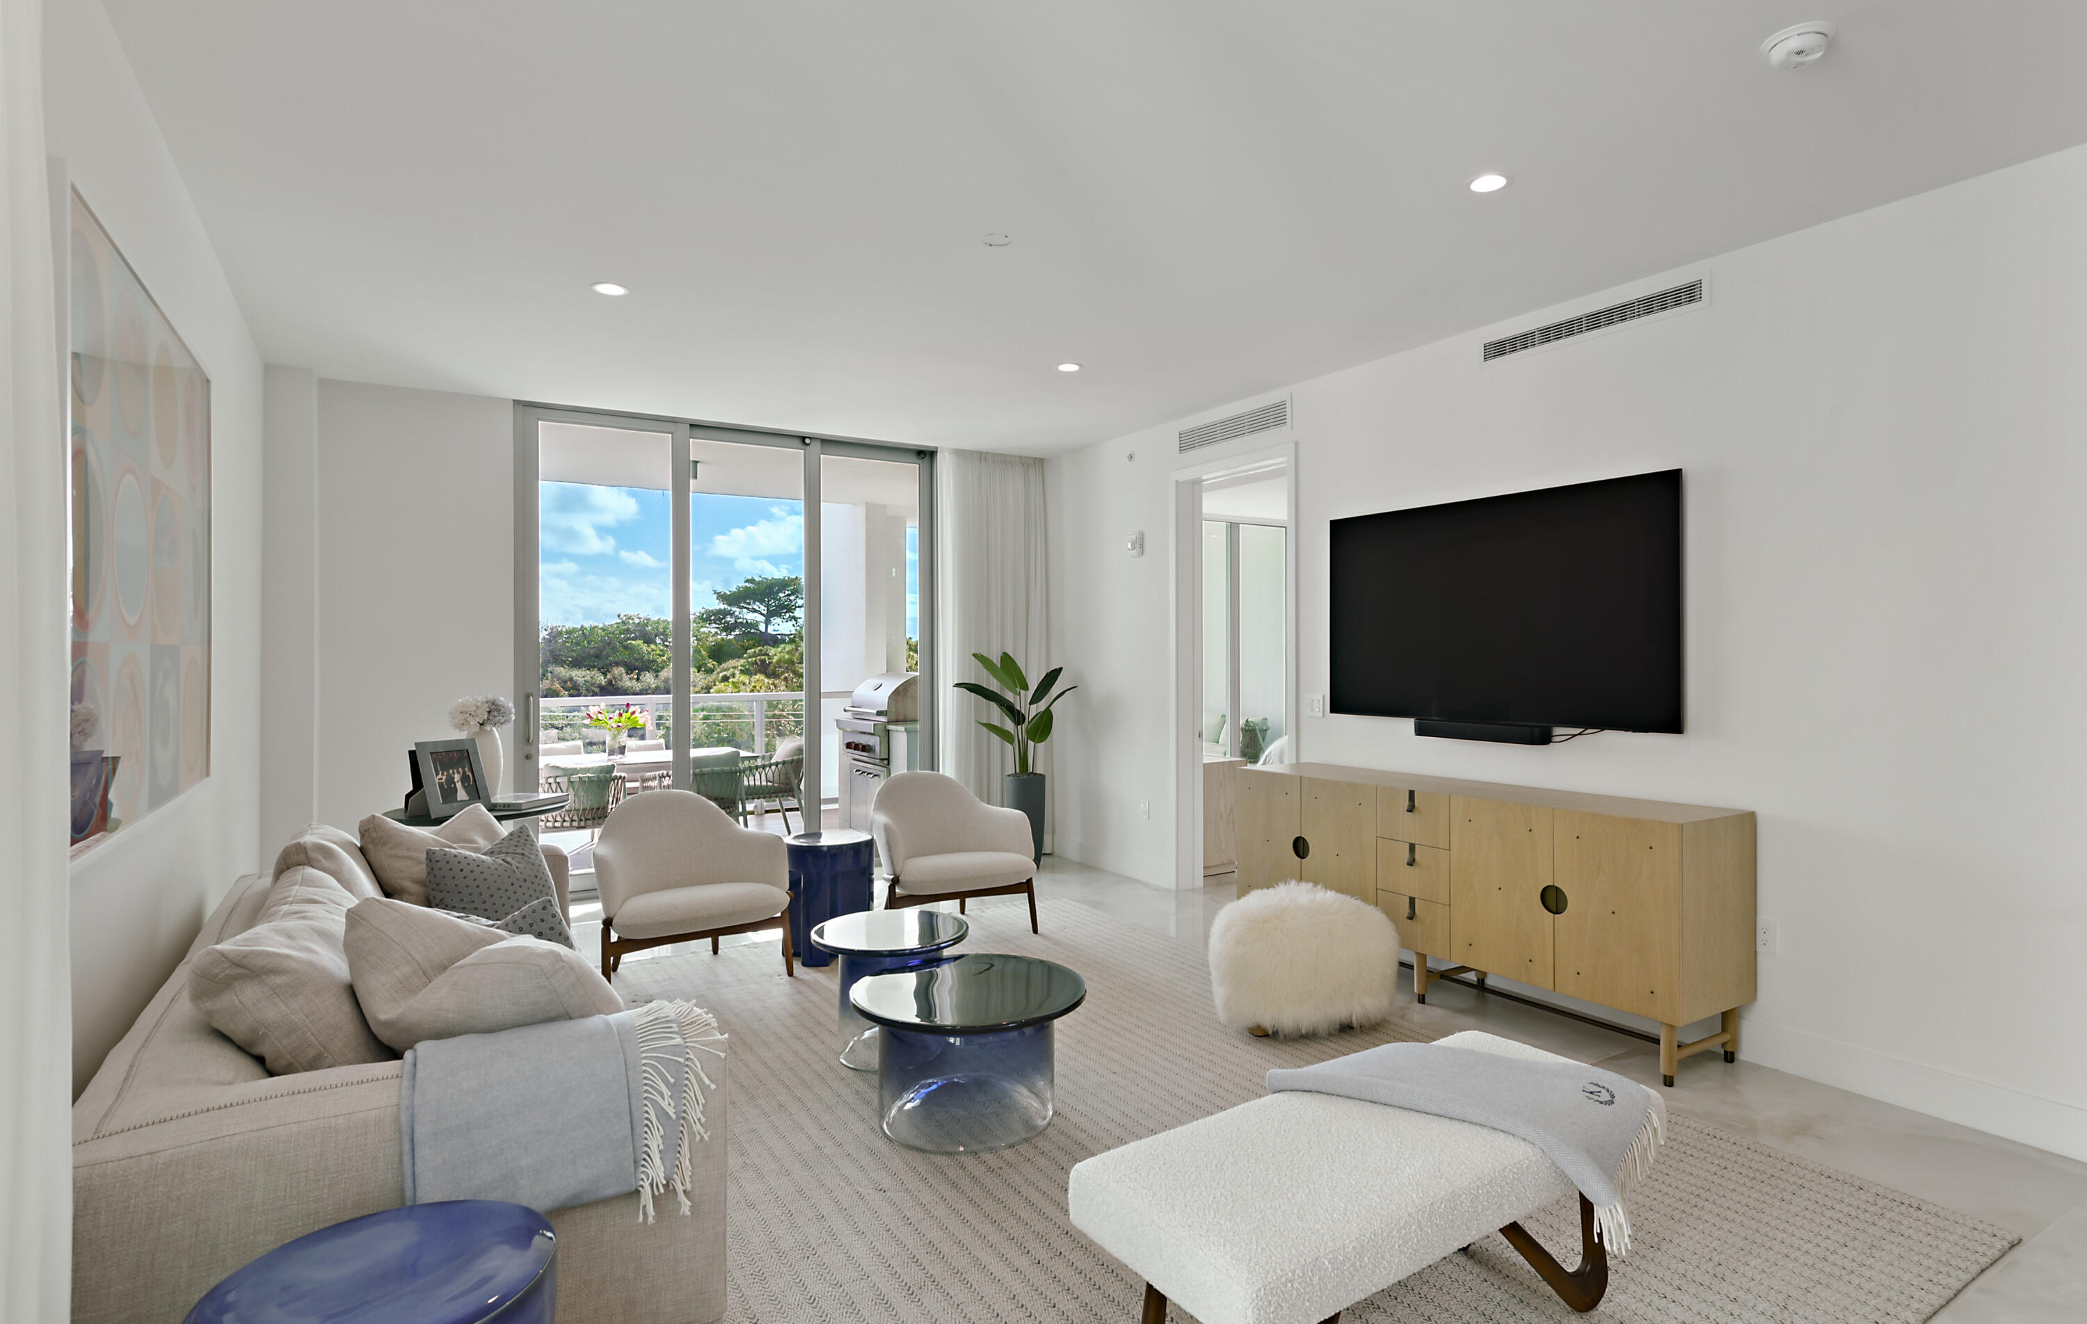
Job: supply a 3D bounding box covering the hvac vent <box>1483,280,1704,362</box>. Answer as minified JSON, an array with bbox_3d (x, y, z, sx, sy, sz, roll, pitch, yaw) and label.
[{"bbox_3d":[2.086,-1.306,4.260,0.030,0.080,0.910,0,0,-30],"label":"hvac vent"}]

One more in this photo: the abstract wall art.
[{"bbox_3d":[-2.244,-0.266,2.783,0.050,1.310,1.830,0,0,-30],"label":"abstract wall art"}]

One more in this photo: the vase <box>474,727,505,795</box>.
[{"bbox_3d":[-2.729,0.504,5.362,0.198,0.381,0.198,0,0,-30],"label":"vase"}]

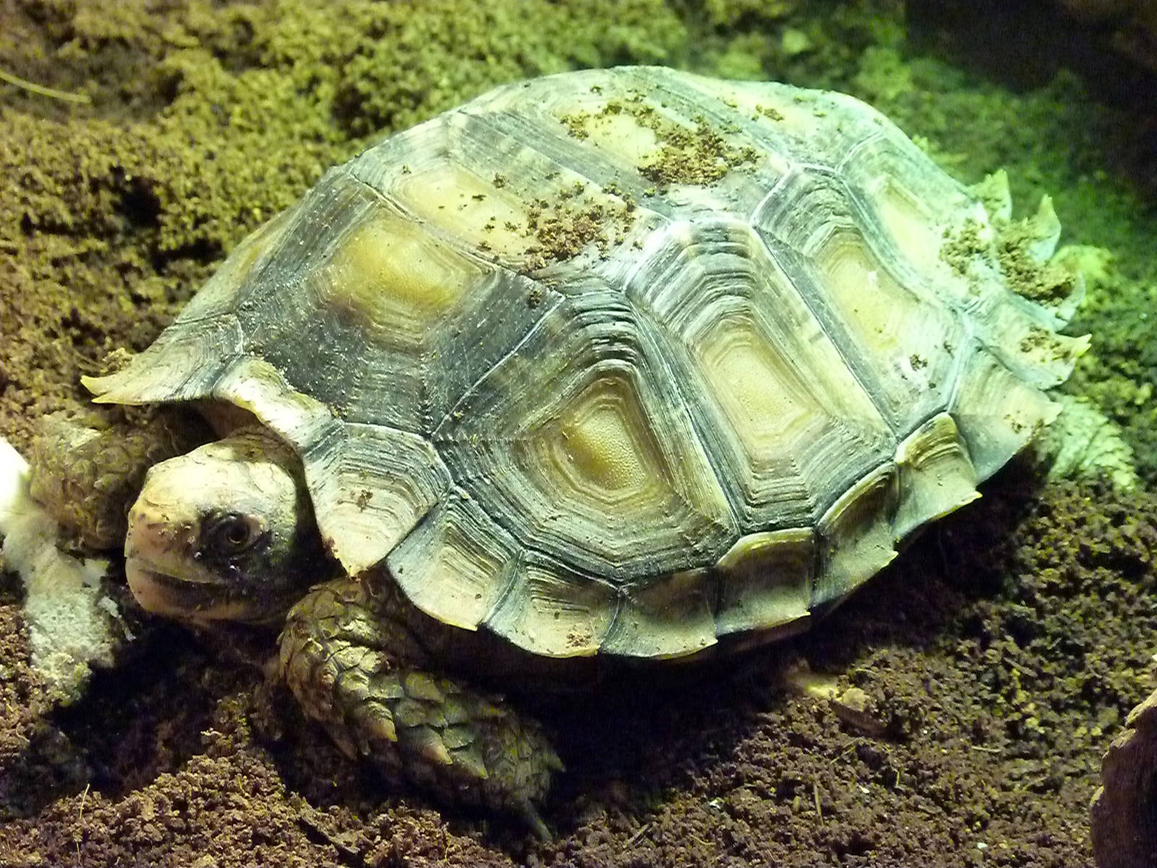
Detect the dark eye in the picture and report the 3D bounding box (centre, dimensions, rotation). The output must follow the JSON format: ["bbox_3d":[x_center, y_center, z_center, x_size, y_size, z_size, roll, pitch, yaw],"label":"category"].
[{"bbox_3d":[-0.080,0.023,0.960,0.013,0.010,0.006,4,22,7],"label":"dark eye"}]

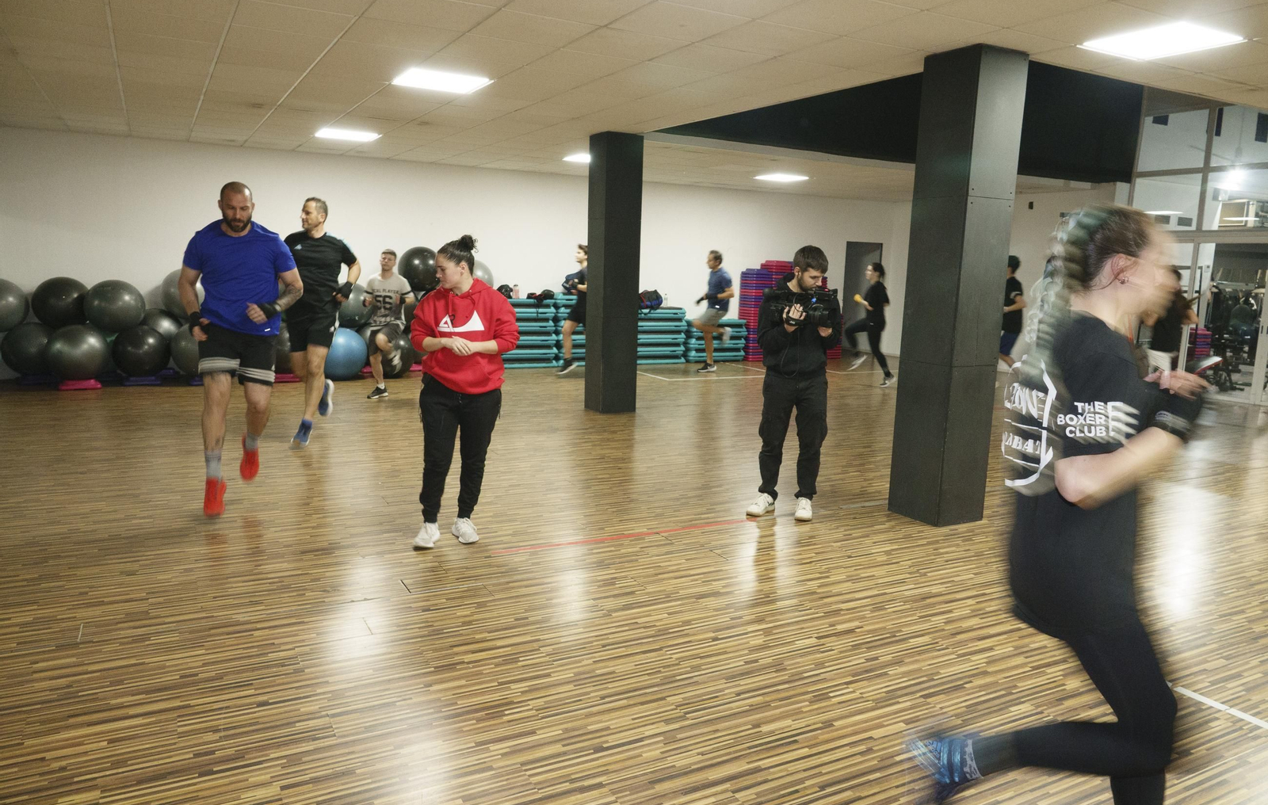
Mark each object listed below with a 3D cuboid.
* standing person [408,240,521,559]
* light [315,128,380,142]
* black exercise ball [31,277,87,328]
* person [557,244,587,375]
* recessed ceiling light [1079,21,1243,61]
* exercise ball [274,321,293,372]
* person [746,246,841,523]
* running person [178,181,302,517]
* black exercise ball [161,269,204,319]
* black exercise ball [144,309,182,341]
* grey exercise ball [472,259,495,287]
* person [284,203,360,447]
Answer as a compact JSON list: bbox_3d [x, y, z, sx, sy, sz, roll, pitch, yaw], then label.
[{"bbox_3d":[-0.977,-0.062,4.748,0.580,1.700,0.420,1,10,-4],"label":"standing person"},{"bbox_3d":[-3.182,-2.991,9.427,0.600,0.050,0.600,-4,11,-29],"label":"light"},{"bbox_3d":[-6.519,-1.127,9.601,0.570,0.570,0.570,-4,11,-29],"label":"black exercise ball"},{"bbox_3d":[-0.653,-1.298,11.727,0.780,1.770,0.520,-2,10,-22],"label":"person"},{"bbox_3d":[2.946,-2.024,4.712,0.600,0.050,0.600,-4,11,-29],"label":"recessed ceiling light"},{"bbox_3d":[-4.457,-0.680,10.560,0.610,0.610,0.610,-4,11,-29],"label":"exercise ball"},{"bbox_3d":[1.027,-0.136,5.451,0.560,1.730,0.500,2,9,3],"label":"person"},{"bbox_3d":[-2.333,-0.301,5.007,0.670,1.910,0.750,-3,10,-25],"label":"running person"},{"bbox_3d":[-5.308,-1.292,10.141,0.624,0.624,0.624,-4,11,-29],"label":"black exercise ball"},{"bbox_3d":[-5.776,-0.822,10.218,0.600,0.600,0.600,-4,11,-29],"label":"black exercise ball"},{"bbox_3d":[-2.284,-1.677,11.824,0.636,0.636,0.636,1,10,0],"label":"grey exercise ball"},{"bbox_3d":[-2.587,-0.632,6.908,0.600,1.960,0.800,1,9,-3],"label":"person"}]

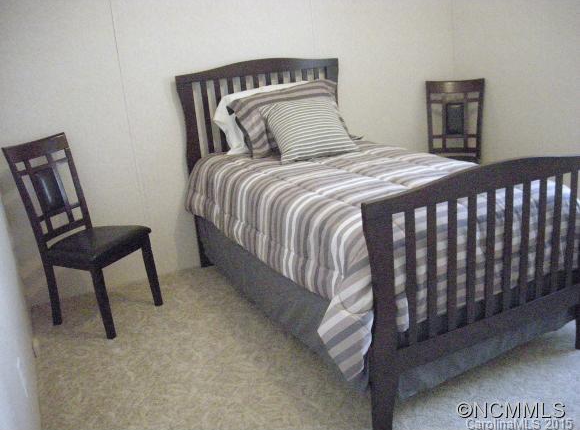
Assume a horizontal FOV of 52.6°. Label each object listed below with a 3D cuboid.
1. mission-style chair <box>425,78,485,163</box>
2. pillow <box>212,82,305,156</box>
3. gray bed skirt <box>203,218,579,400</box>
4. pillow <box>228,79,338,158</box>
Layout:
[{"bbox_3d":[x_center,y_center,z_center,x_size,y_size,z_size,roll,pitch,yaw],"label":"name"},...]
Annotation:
[{"bbox_3d":[1.162,-0.420,4.207,0.450,0.990,0.550,1,17,20],"label":"mission-style chair"},{"bbox_3d":[-0.126,-0.612,3.715,0.670,0.410,0.170,-12,4,-24],"label":"pillow"},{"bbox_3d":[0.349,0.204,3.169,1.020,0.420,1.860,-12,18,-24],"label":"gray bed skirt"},{"bbox_3d":[0.027,-0.598,3.692,0.750,0.420,0.170,-12,-2,-24],"label":"pillow"}]

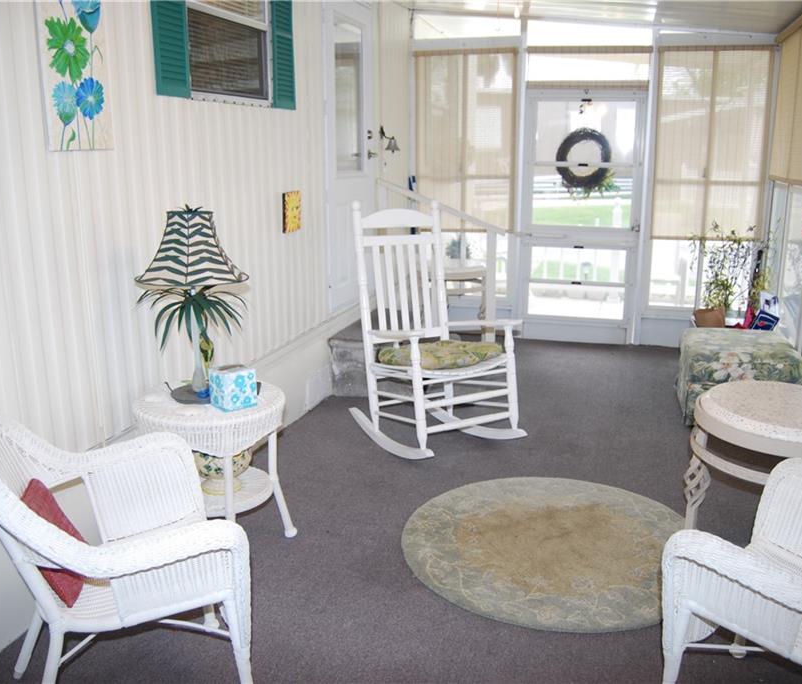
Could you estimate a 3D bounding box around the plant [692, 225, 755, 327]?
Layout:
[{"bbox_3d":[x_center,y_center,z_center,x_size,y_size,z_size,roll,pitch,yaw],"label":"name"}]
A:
[{"bbox_3d":[2.158,-0.439,5.270,0.430,0.750,0.430,4,14,16],"label":"plant"}]

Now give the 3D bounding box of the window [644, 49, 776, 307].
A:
[{"bbox_3d":[2.252,-1.172,5.649,0.780,1.910,0.070,4,14,16],"label":"window"}]

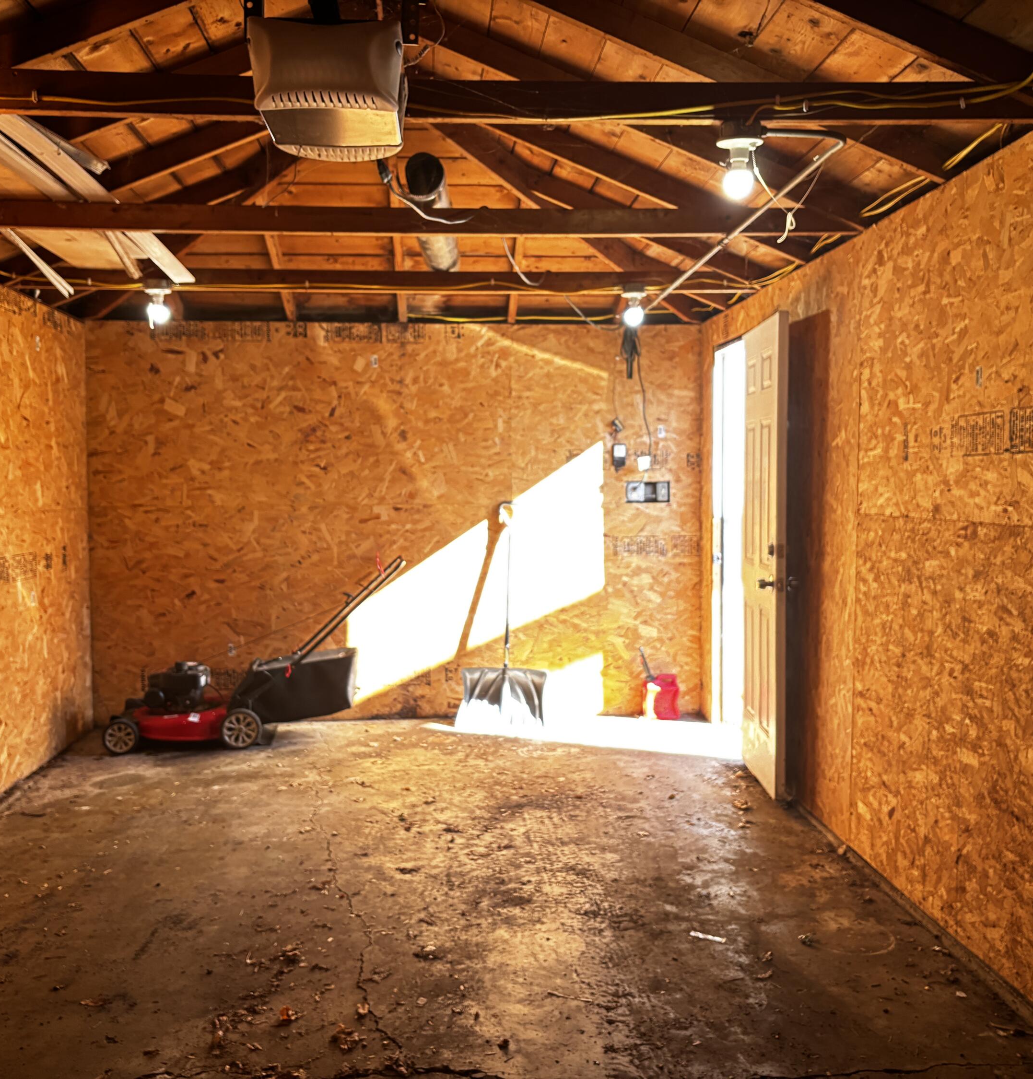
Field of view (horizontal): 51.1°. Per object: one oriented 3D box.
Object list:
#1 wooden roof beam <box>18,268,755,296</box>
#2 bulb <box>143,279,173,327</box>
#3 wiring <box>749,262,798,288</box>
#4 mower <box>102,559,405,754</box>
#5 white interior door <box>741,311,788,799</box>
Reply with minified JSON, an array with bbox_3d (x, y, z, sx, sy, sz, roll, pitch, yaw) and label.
[{"bbox_3d":[-0.556,-1.197,5.006,3.430,0.092,0.045,0,3,-4],"label":"wooden roof beam"},{"bbox_3d":[-1.604,-1.060,4.842,0.120,0.200,0.120,0,3,-4],"label":"bulb"},{"bbox_3d":[1.136,-1.180,4.796,0.080,0.070,0.580,0,3,-4],"label":"wiring"},{"bbox_3d":[-1.356,0.592,5.752,1.530,0.960,0.560,0,3,-4],"label":"mower"},{"bbox_3d":[1.108,0.059,4.893,0.047,2.035,0.800,0,3,0],"label":"white interior door"}]

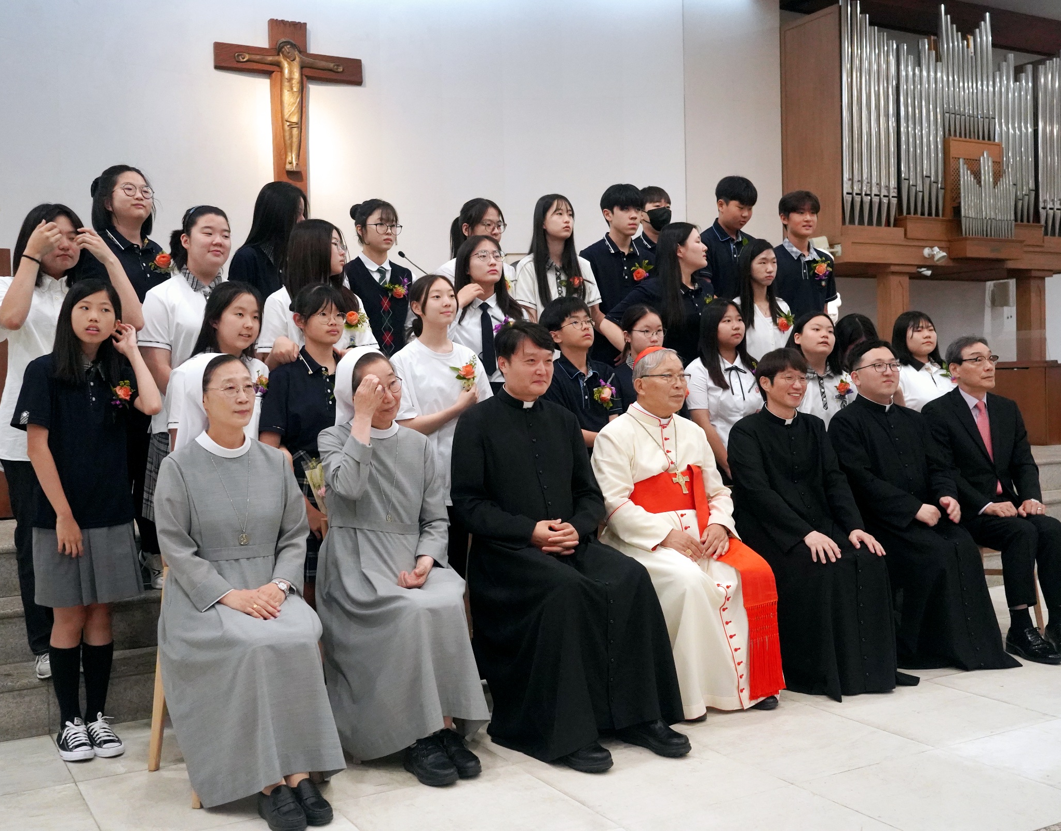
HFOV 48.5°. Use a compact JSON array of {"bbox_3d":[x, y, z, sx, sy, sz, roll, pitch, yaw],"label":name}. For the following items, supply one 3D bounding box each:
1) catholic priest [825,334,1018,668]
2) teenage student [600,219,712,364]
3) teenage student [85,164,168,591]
[{"bbox_3d":[1.626,0.338,4.939,0.660,1.330,0.750,-2,2,-29],"label":"catholic priest"},{"bbox_3d":[0.618,-0.041,5.439,0.560,1.690,0.360,-3,3,-43],"label":"teenage student"},{"bbox_3d":[-1.562,-0.148,4.629,0.450,1.670,0.300,-2,2,-27],"label":"teenage student"}]

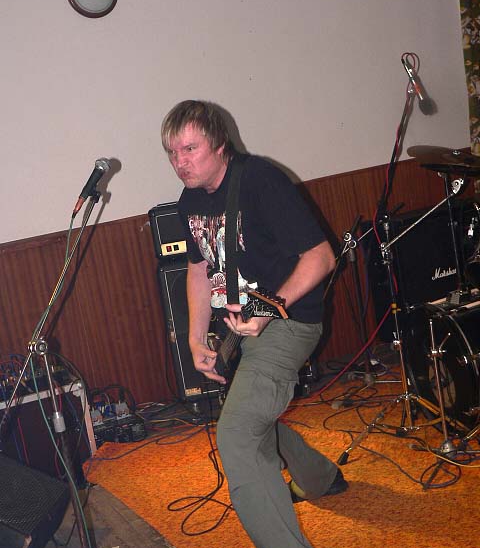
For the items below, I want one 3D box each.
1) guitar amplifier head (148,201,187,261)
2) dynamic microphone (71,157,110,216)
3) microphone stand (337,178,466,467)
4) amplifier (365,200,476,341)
[{"bbox_3d":[-0.094,-0.283,5.651,0.730,0.265,0.270,-9,8,3],"label":"guitar amplifier head"},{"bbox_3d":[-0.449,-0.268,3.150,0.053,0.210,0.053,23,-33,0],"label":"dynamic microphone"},{"bbox_3d":[0.701,0.180,4.618,0.740,1.110,0.600,-10,8,0],"label":"microphone stand"},{"bbox_3d":[1.204,-0.018,6.287,0.740,0.755,0.365,-13,9,-22],"label":"amplifier"}]

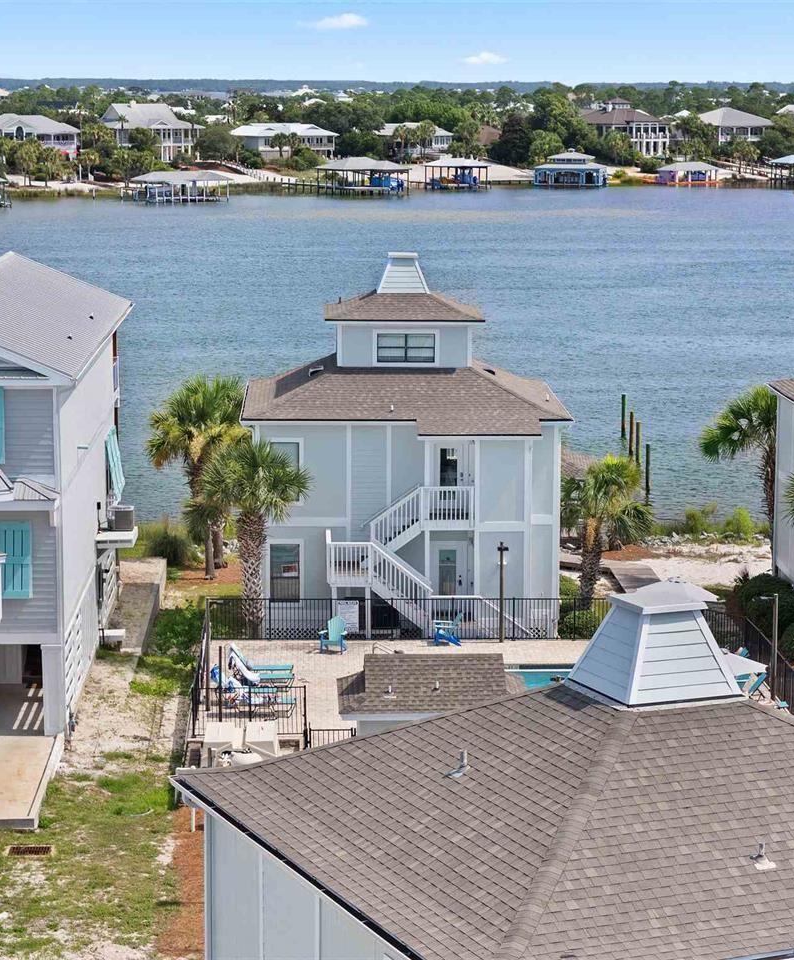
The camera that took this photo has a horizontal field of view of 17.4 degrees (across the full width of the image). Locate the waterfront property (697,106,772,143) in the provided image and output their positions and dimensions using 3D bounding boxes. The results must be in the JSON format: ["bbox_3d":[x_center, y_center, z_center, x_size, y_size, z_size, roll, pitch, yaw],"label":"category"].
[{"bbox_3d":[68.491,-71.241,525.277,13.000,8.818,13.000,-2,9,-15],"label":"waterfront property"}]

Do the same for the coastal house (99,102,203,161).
[{"bbox_3d":[-46.607,-66.071,491.400,17.290,10.920,13.650,-3,9,-20],"label":"coastal house"}]

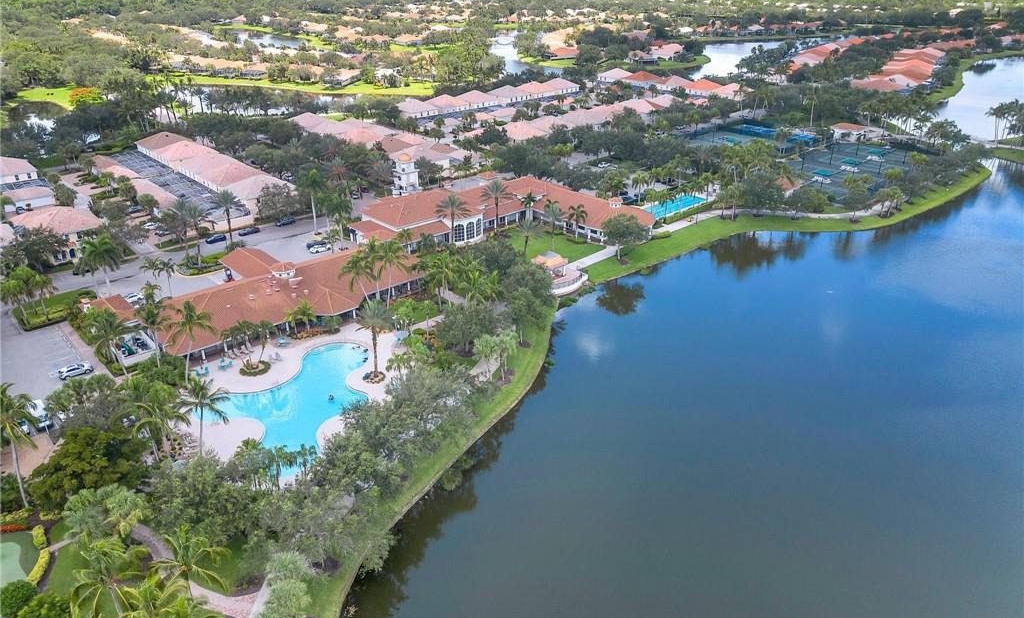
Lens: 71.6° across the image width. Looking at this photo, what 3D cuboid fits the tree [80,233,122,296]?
[{"bbox_3d":[-81.400,-8.260,142.640,8.520,13.210,8.520,-15,30,-28],"label":"tree"}]

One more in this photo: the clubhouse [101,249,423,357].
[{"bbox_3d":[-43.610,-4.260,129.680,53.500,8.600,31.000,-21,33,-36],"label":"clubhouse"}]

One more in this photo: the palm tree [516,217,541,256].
[{"bbox_3d":[3.850,-16.610,164.750,5.410,8.540,5.410,1,27,1],"label":"palm tree"}]

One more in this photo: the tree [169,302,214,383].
[{"bbox_3d":[-50.310,5.740,113.560,7.220,14.190,7.220,-13,29,-24],"label":"tree"}]

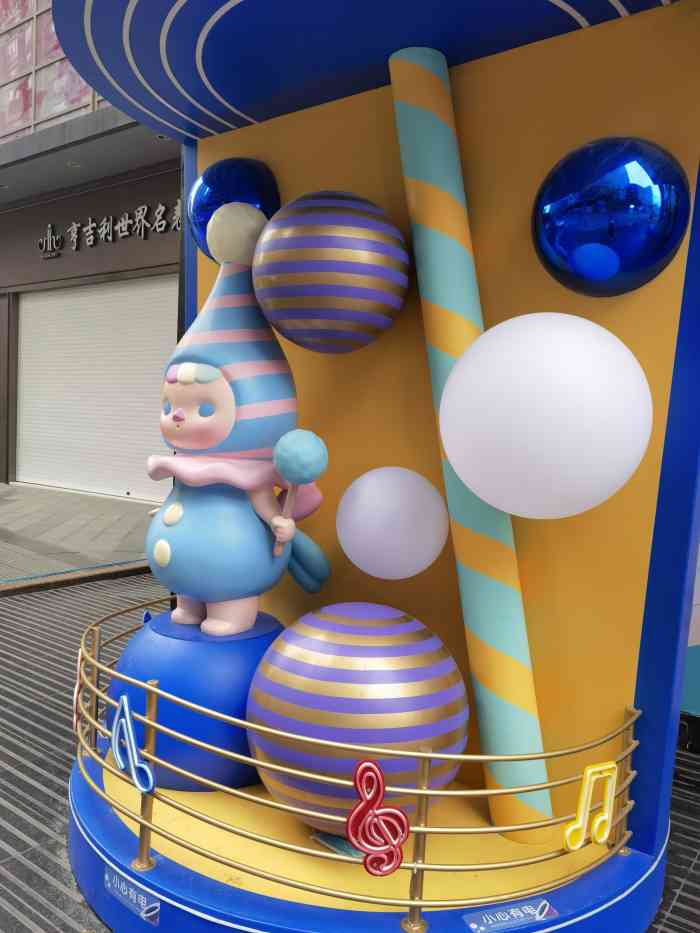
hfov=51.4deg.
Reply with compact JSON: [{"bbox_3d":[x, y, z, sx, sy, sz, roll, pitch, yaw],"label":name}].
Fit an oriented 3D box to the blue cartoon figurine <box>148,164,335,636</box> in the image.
[{"bbox_3d":[-0.383,-0.171,2.652,0.820,1.510,0.660,5,4,36],"label":"blue cartoon figurine"}]

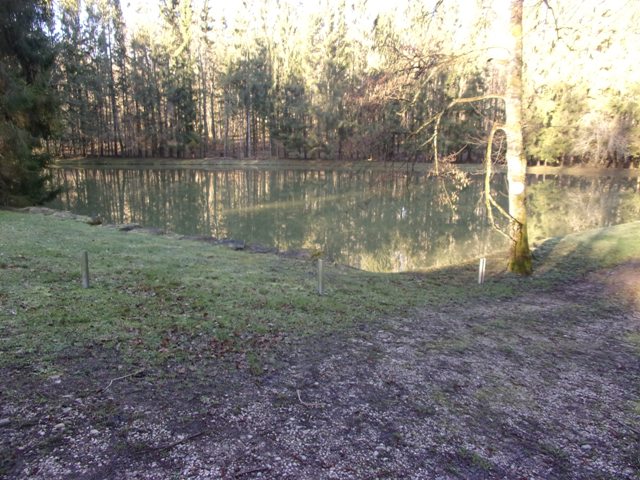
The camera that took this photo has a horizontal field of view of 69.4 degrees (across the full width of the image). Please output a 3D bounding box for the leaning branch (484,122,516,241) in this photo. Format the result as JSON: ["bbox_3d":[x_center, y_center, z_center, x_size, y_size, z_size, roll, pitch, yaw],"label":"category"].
[{"bbox_3d":[2.548,-0.816,6.506,0.400,1.630,0.280,3,11,10],"label":"leaning branch"}]

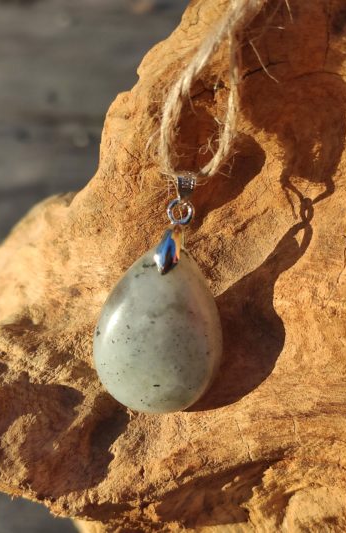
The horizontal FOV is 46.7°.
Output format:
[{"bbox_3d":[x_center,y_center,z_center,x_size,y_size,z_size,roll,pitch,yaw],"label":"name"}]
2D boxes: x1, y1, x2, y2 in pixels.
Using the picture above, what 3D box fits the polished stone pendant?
[{"bbox_3d":[-0.002,0.007,0.083,0.029,0.051,0.011,13,16,16],"label":"polished stone pendant"}]

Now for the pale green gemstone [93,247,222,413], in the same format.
[{"bbox_3d":[-0.003,0.013,0.085,0.029,0.038,0.011,13,16,16],"label":"pale green gemstone"}]

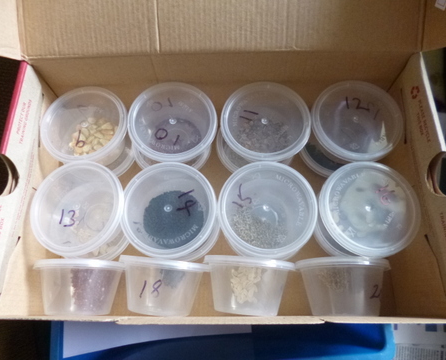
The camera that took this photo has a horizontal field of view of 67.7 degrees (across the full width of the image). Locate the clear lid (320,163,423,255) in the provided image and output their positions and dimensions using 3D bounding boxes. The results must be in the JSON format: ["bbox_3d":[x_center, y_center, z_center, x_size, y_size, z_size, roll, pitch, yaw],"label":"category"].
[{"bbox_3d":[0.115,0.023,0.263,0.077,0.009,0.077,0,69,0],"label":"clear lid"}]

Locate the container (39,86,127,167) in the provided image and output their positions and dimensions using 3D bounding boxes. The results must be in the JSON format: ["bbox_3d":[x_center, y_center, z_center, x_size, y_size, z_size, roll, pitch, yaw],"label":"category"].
[{"bbox_3d":[-0.120,-0.043,0.307,0.074,0.045,0.074,0,69,2],"label":"container"}]

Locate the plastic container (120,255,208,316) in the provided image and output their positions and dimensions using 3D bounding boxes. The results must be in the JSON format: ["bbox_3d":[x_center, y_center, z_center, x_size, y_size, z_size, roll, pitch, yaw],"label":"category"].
[{"bbox_3d":[-0.052,0.091,0.286,0.074,0.074,0.045,5,75,4],"label":"plastic container"}]

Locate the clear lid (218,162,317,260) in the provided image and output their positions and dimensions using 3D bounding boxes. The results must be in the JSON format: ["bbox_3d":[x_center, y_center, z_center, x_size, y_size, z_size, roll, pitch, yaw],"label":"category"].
[{"bbox_3d":[0.035,0.028,0.273,0.074,0.045,0.074,0,73,2],"label":"clear lid"}]

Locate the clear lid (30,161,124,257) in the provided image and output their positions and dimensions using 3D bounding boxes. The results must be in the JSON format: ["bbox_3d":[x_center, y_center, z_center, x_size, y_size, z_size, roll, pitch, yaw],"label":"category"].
[{"bbox_3d":[-0.115,0.029,0.285,0.077,0.044,0.077,0,72,5],"label":"clear lid"}]

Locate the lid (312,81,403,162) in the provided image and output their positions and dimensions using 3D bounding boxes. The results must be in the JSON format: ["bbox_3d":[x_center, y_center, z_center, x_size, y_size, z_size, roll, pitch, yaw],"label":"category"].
[{"bbox_3d":[0.116,-0.045,0.307,0.077,0.044,0.077,0,71,0],"label":"lid"}]

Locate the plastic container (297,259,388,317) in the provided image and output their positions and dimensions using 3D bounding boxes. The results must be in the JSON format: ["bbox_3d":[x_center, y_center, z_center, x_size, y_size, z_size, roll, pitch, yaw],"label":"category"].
[{"bbox_3d":[0.101,0.091,0.281,0.077,0.077,0.044,0,77,2],"label":"plastic container"}]

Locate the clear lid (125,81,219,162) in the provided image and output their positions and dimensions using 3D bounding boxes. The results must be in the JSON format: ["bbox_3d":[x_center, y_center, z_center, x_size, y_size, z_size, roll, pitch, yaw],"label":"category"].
[{"bbox_3d":[-0.042,-0.045,0.309,0.077,0.044,0.077,0,70,2],"label":"clear lid"}]

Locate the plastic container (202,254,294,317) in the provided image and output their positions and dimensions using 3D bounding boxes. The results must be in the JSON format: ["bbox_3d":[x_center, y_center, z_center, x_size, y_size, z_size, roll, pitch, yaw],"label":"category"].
[{"bbox_3d":[0.021,0.089,0.282,0.077,0.077,0.044,5,81,3],"label":"plastic container"}]

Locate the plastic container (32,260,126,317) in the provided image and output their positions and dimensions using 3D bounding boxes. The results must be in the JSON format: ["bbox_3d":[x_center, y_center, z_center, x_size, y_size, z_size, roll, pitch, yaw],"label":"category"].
[{"bbox_3d":[-0.124,0.092,0.291,0.074,0.074,0.045,-2,76,2],"label":"plastic container"}]

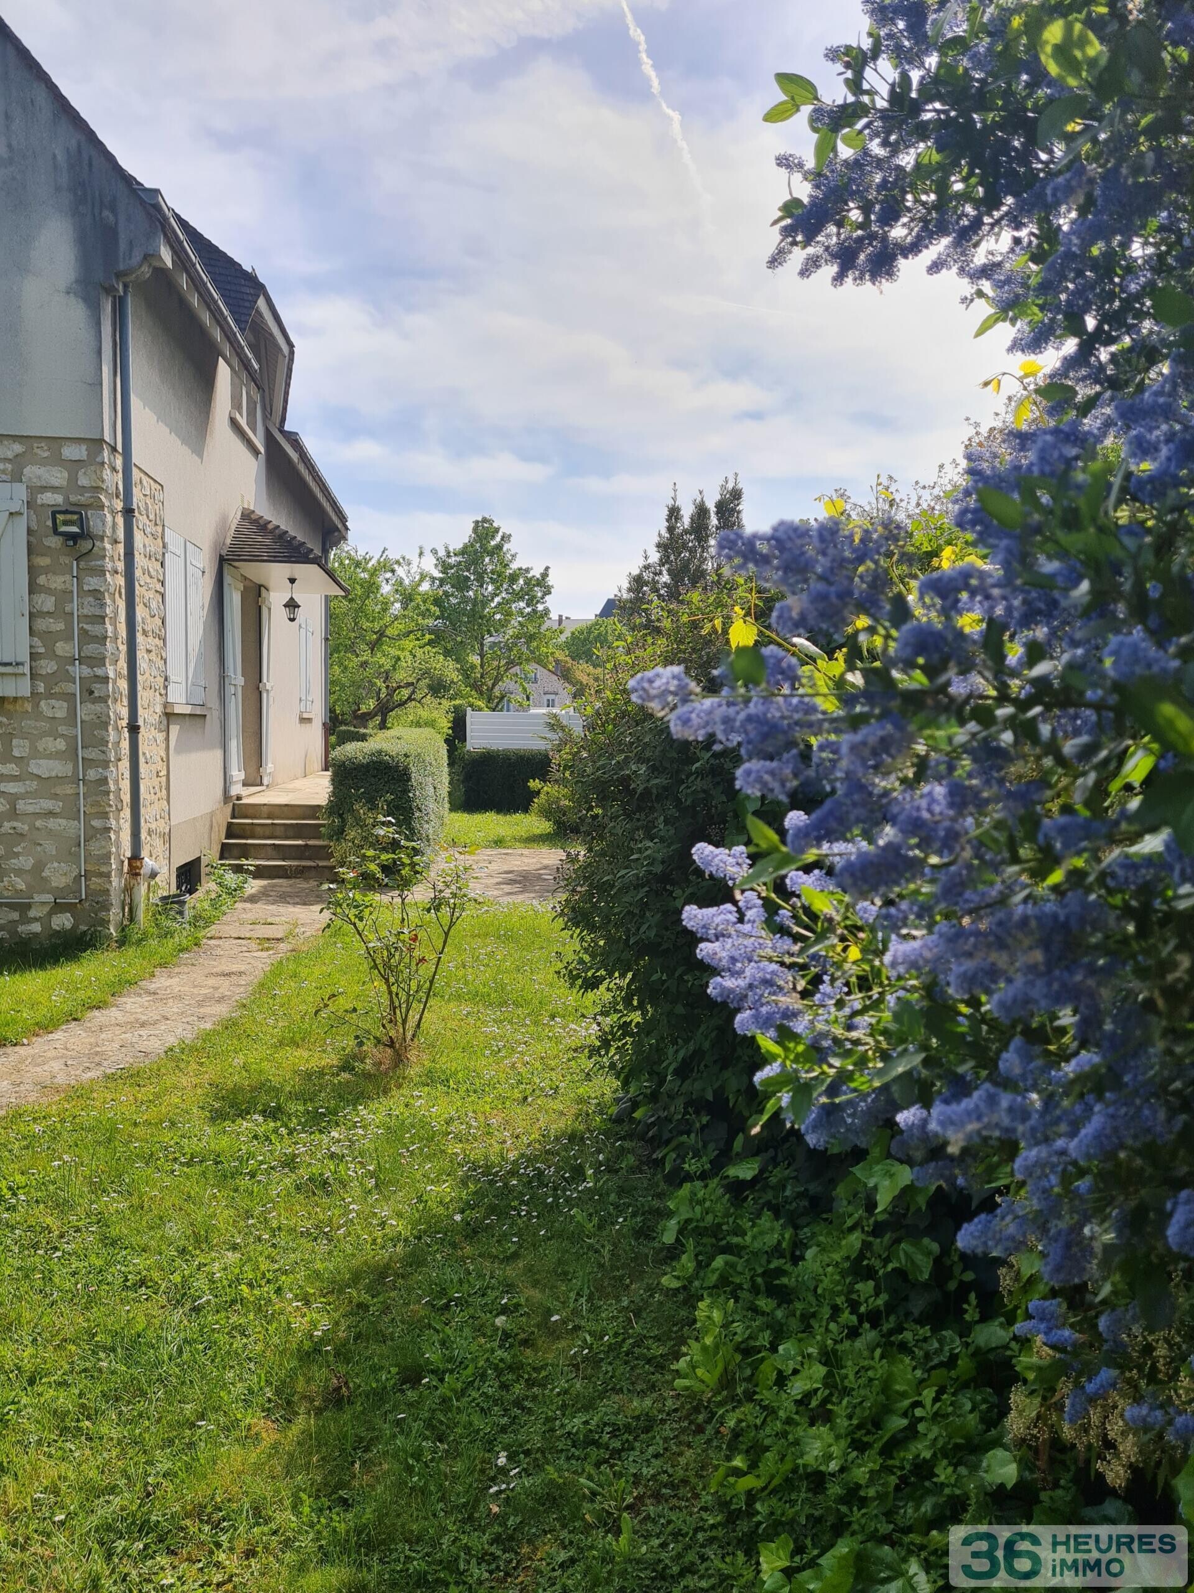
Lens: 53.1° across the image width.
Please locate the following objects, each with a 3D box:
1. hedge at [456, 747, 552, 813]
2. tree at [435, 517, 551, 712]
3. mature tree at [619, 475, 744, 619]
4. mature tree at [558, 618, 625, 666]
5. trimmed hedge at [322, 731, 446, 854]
[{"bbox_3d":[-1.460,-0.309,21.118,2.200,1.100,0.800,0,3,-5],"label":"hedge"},{"bbox_3d":[-2.609,-3.518,28.843,3.200,6.600,3.200,0,3,0],"label":"tree"},{"bbox_3d":[1.621,-2.779,21.374,2.500,6.000,2.500,0,3,0],"label":"mature tree"},{"bbox_3d":[0.030,-5.419,57.782,4.500,7.000,4.500,0,3,0],"label":"mature tree"},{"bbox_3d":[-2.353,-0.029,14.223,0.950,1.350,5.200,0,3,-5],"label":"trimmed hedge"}]

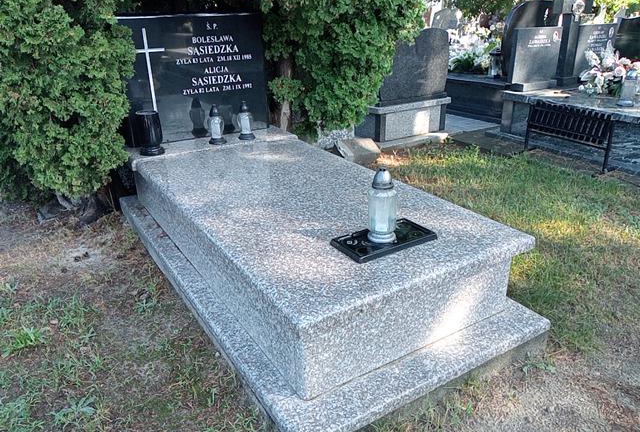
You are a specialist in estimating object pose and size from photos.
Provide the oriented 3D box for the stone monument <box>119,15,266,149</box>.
[{"bbox_3d":[-0.767,-0.866,3.258,0.914,0.731,0.103,-14,27,-29],"label":"stone monument"}]

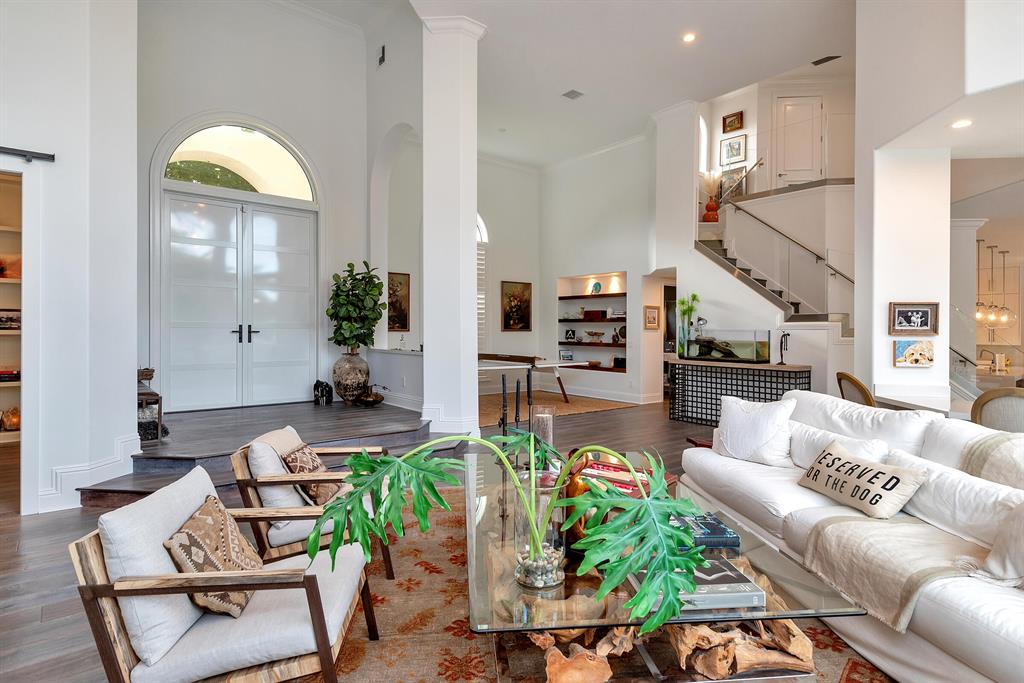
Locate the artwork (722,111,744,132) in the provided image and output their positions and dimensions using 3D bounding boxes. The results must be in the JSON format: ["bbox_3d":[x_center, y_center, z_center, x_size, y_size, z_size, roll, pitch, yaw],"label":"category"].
[{"bbox_3d":[4.164,-4.128,10.198,0.040,0.320,0.404,-1,1,-39],"label":"artwork"}]

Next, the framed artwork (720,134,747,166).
[{"bbox_3d":[4.167,-3.603,10.204,0.040,0.479,0.513,-1,1,-39],"label":"framed artwork"}]

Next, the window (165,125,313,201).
[{"bbox_3d":[-3.774,-2.560,7.595,1.892,0.880,0.100,-1,1,-39],"label":"window"}]

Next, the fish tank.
[{"bbox_3d":[3.091,0.058,7.925,0.391,0.479,1.184,-1,1,-39],"label":"fish tank"}]

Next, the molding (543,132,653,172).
[{"bbox_3d":[1.572,-3.808,10.891,0.120,0.140,2.870,-1,1,-39],"label":"molding"}]

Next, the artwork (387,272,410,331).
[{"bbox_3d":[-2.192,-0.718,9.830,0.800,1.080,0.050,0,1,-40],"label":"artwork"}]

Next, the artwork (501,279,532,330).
[{"bbox_3d":[0.122,-0.759,11.707,0.842,1.075,0.050,-1,1,-39],"label":"artwork"}]

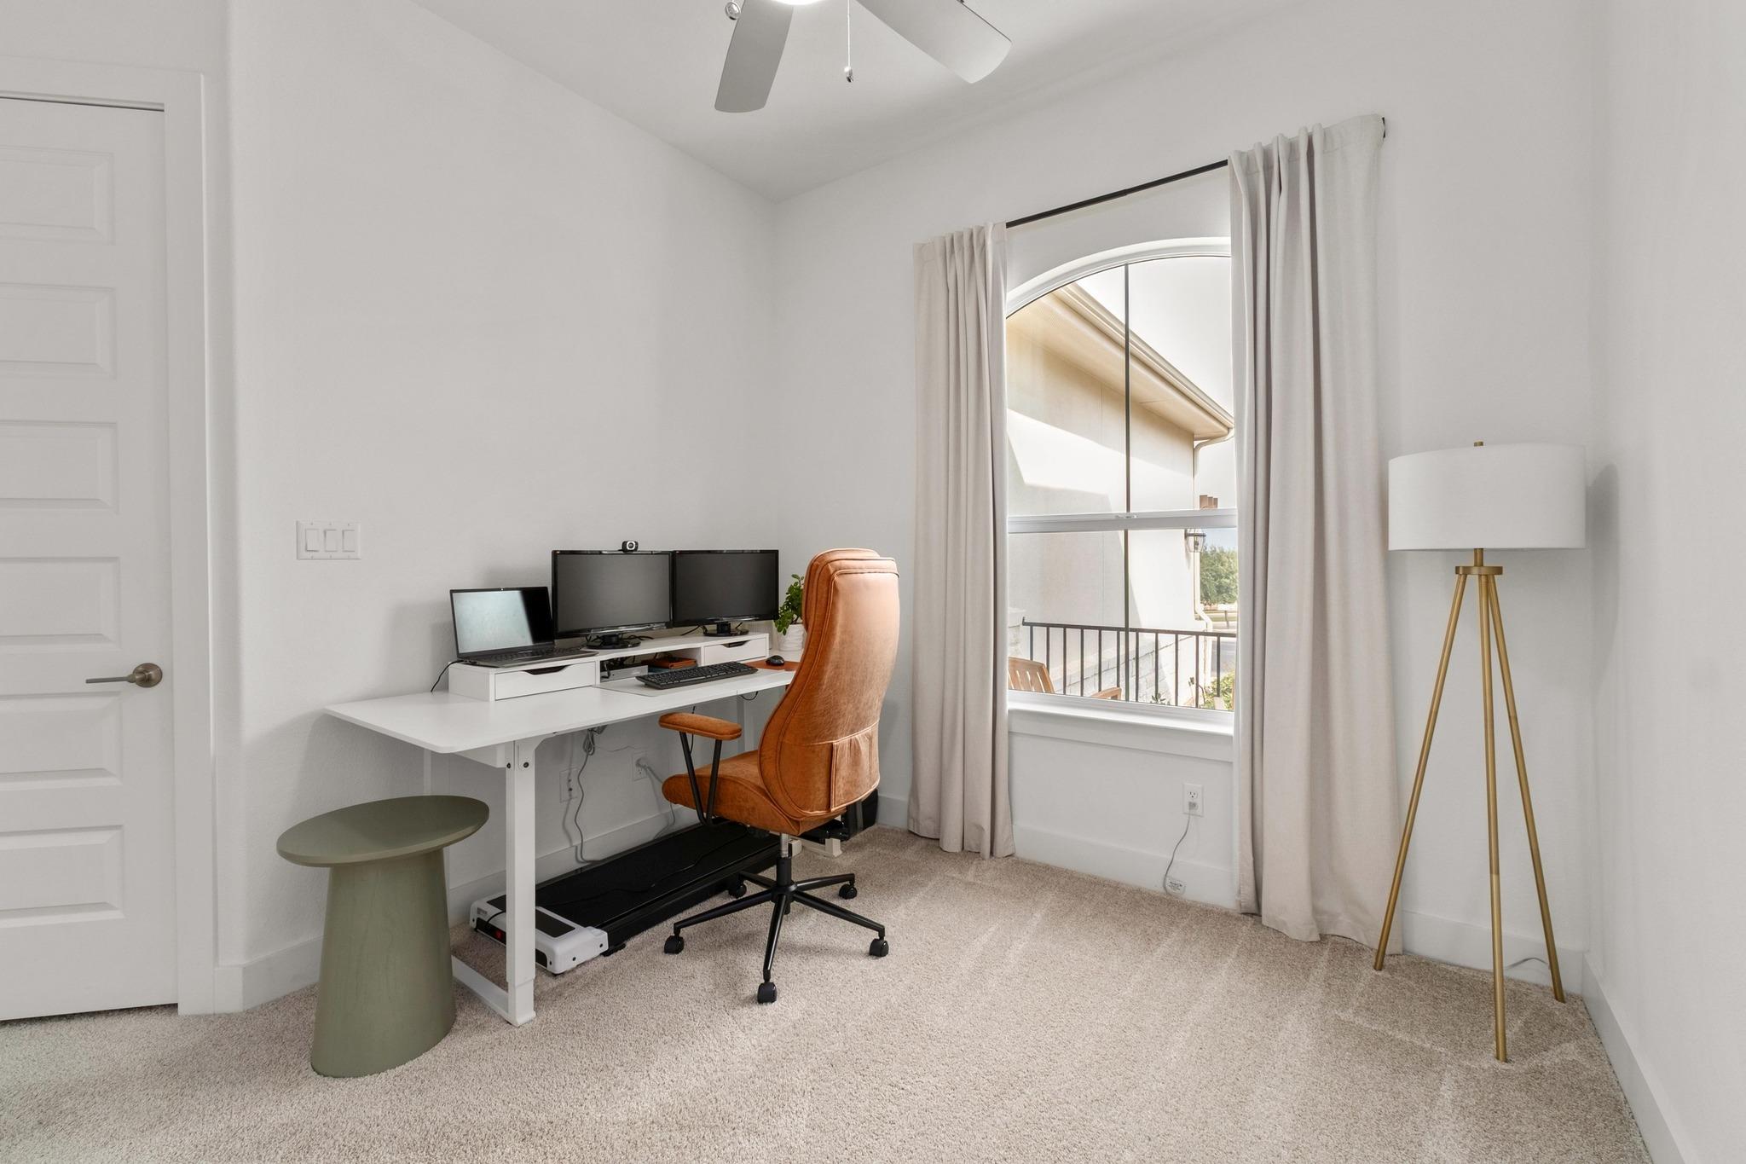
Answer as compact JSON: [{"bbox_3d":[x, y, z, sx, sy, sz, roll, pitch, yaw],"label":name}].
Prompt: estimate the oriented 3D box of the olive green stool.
[{"bbox_3d":[-1.264,0.907,1.901,0.448,0.560,0.448,1,2,35],"label":"olive green stool"}]

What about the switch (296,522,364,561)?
[{"bbox_3d":[-1.598,-0.119,2.144,0.010,0.114,0.162,1,2,35],"label":"switch"}]

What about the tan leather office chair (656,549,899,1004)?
[{"bbox_3d":[-0.287,0.533,2.388,0.720,1.270,0.690,1,2,35],"label":"tan leather office chair"}]

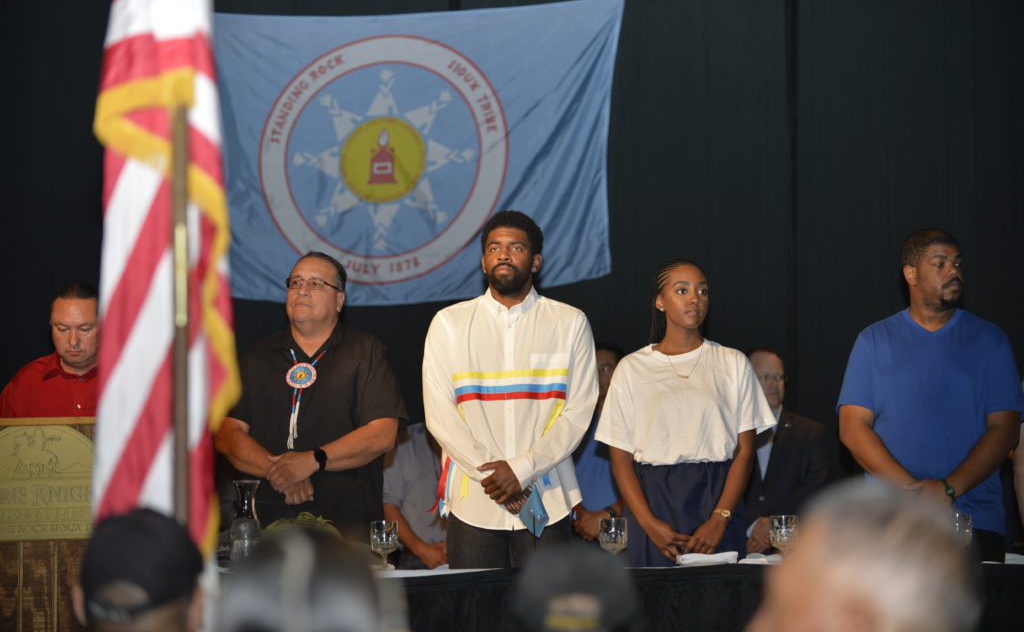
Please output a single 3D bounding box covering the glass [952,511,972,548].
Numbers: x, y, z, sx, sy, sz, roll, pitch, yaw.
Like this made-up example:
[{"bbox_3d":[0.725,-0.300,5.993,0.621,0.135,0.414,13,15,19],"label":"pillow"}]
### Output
[{"bbox_3d":[1.376,0.683,9.650,0.084,0.150,0.084,-1,-4,0],"label":"glass"}]

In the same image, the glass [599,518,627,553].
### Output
[{"bbox_3d":[0.315,0.699,9.650,0.084,0.150,0.084,-1,-4,0],"label":"glass"}]

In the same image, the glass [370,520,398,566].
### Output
[{"bbox_3d":[-0.393,0.707,9.650,0.084,0.150,0.084,-1,-4,0],"label":"glass"}]

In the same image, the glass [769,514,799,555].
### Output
[{"bbox_3d":[0.839,0.690,9.650,0.084,0.150,0.084,-1,-4,0],"label":"glass"}]

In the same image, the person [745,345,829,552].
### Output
[{"bbox_3d":[0.989,1.005,12.250,0.540,1.750,0.340,-1,-4,5],"label":"person"}]

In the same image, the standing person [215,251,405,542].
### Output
[{"bbox_3d":[-0.649,0.672,10.080,0.620,1.760,0.420,-1,-4,8],"label":"standing person"}]

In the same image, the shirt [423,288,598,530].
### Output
[{"bbox_3d":[-0.005,0.298,10.080,0.570,0.785,0.350,-1,-4,0],"label":"shirt"}]

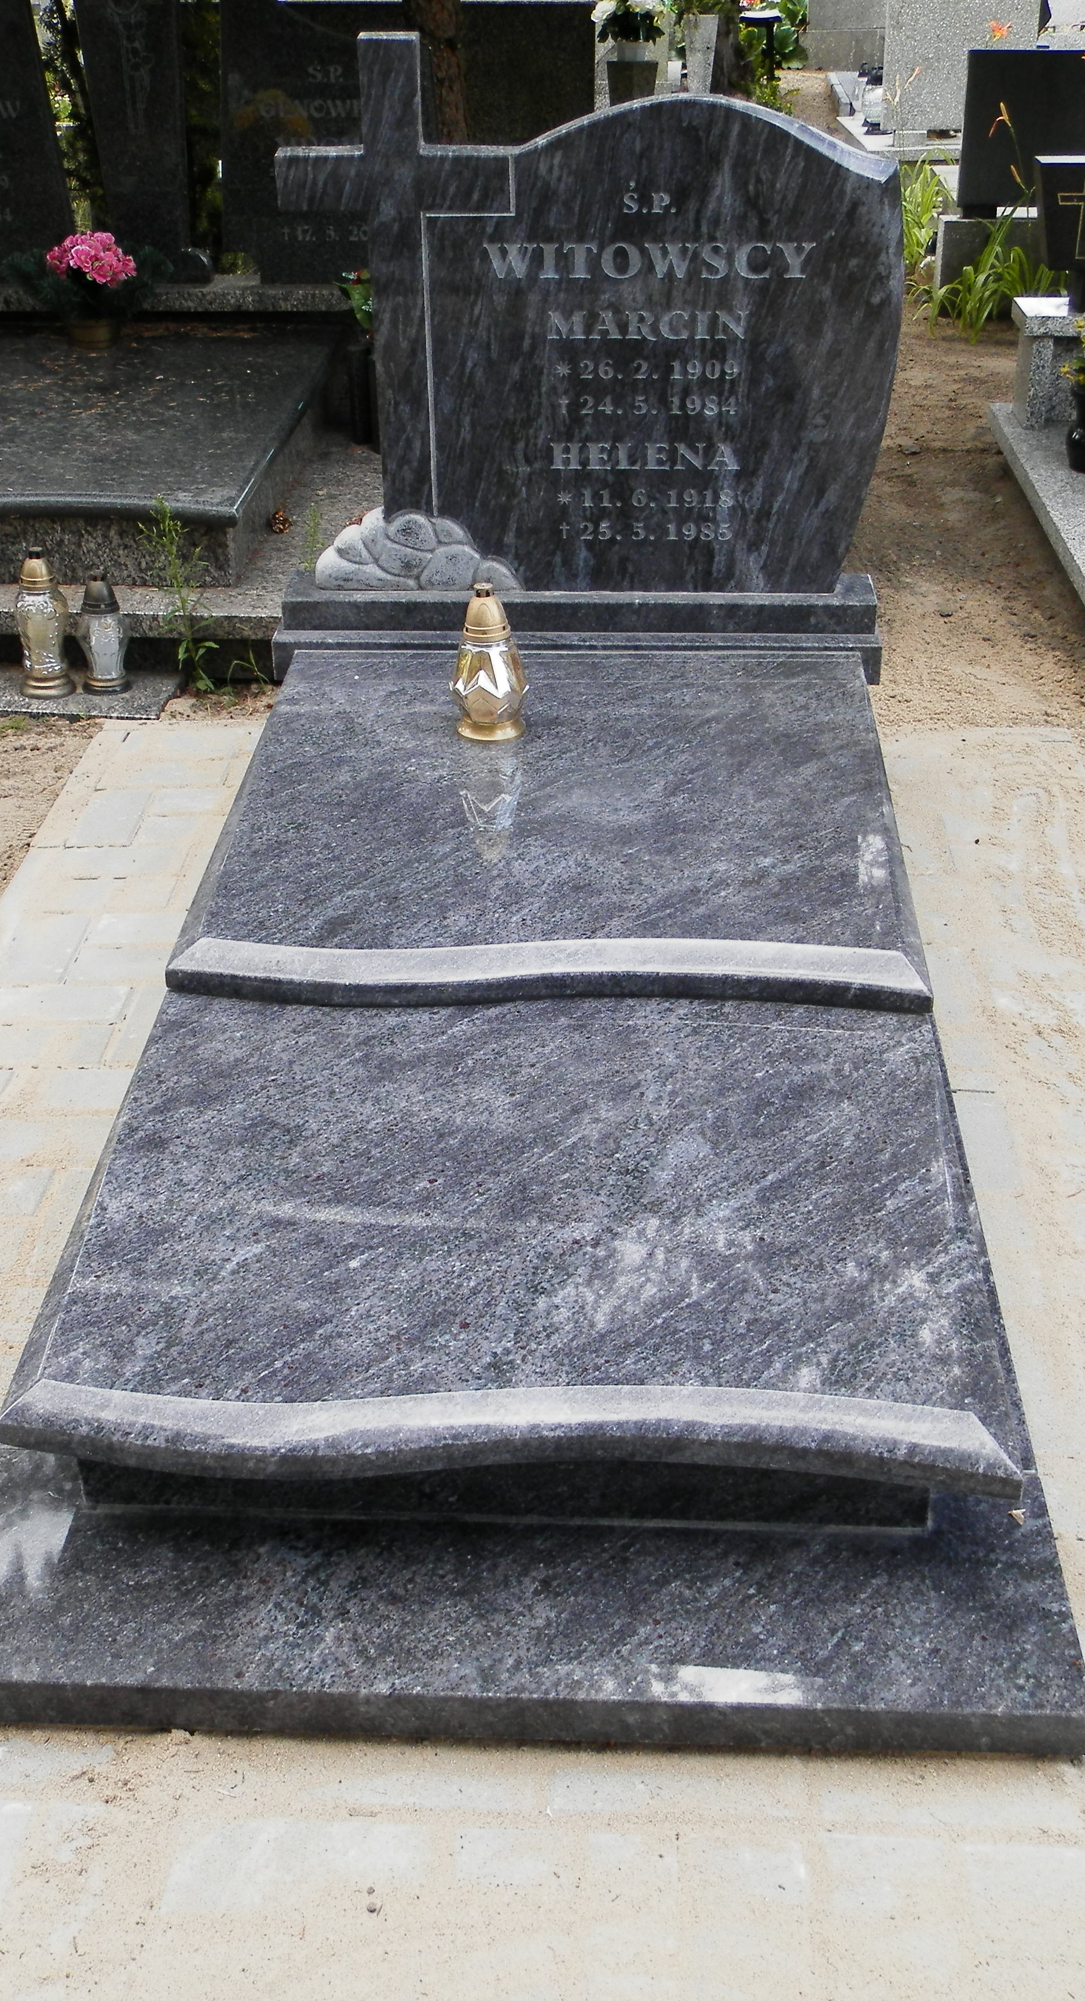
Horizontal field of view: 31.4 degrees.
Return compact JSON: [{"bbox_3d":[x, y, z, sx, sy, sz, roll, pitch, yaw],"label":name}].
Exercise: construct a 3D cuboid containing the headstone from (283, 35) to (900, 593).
[{"bbox_3d":[0.072,-1.000,2.864,0.886,0.790,0.085,1,32,3],"label":"headstone"}]

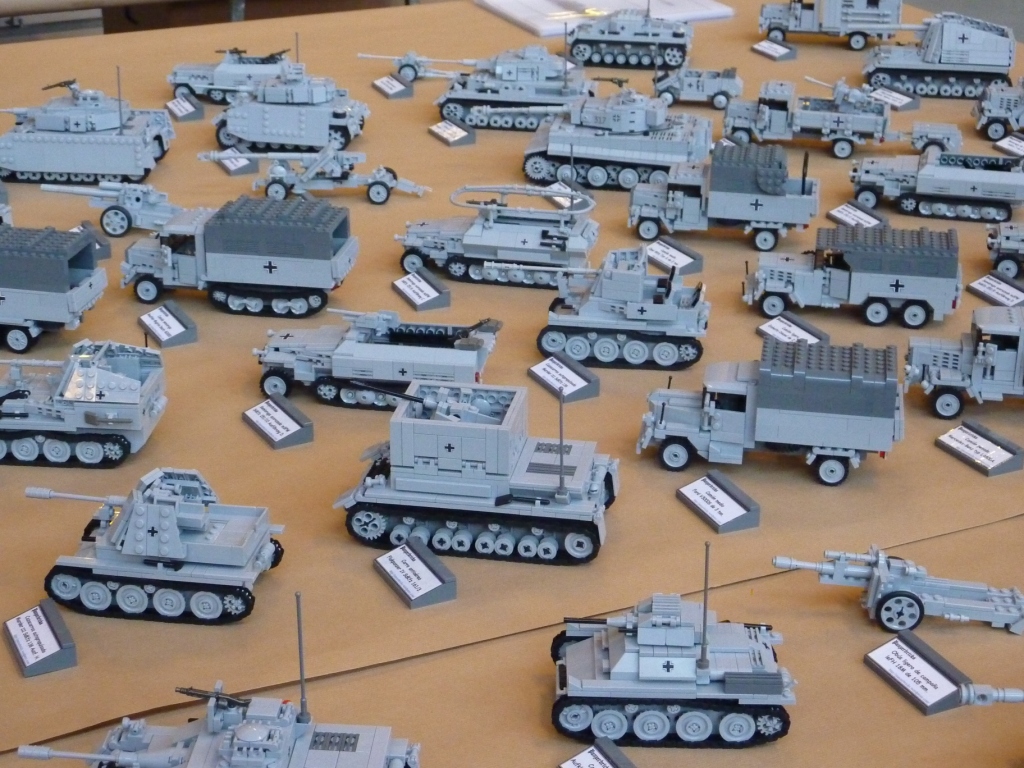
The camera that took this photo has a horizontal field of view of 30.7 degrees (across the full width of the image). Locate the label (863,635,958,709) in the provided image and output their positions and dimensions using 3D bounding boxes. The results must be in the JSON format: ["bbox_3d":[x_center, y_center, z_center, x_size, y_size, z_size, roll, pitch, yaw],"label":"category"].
[{"bbox_3d":[0.237,0.170,1.103,0.022,0.002,0.060,-24,31,-17],"label":"label"}]

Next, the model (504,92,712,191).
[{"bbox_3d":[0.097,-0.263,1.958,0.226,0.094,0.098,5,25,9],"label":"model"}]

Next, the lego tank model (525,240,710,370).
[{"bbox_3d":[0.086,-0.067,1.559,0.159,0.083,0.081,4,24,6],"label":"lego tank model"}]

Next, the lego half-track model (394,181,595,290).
[{"bbox_3d":[-0.013,-0.141,1.727,0.186,0.079,0.072,6,24,11],"label":"lego half-track model"}]

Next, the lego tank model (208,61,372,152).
[{"bbox_3d":[-0.238,-0.301,2.007,0.166,0.091,0.091,5,24,10],"label":"lego tank model"}]

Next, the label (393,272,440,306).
[{"bbox_3d":[-0.085,-0.085,1.658,0.022,0.002,0.060,-23,31,-16],"label":"label"}]

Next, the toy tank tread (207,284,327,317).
[{"bbox_3d":[-0.216,-0.075,1.636,0.107,0.029,0.017,4,24,6],"label":"toy tank tread"}]

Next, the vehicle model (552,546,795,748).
[{"bbox_3d":[0.091,0.135,1.063,0.139,0.124,0.069,1,24,2],"label":"vehicle model"}]

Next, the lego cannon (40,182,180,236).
[{"bbox_3d":[-0.382,-0.174,1.815,0.162,0.049,0.050,6,25,13],"label":"lego cannon"}]

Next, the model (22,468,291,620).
[{"bbox_3d":[-0.229,0.097,1.180,0.162,0.083,0.064,4,25,8],"label":"model"}]

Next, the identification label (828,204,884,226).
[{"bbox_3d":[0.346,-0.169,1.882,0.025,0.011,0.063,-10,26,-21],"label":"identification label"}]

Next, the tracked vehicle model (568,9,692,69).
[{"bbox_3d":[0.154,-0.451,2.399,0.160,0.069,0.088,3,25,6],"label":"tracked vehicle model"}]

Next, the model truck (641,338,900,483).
[{"bbox_3d":[0.192,0.017,1.372,0.192,0.090,0.064,5,24,11],"label":"model truck"}]

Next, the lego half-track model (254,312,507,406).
[{"bbox_3d":[-0.106,-0.026,1.464,0.188,0.071,0.065,4,25,8],"label":"lego half-track model"}]

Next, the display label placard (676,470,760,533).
[{"bbox_3d":[0.147,0.083,1.324,0.032,0.016,0.063,-9,26,-21],"label":"display label placard"}]

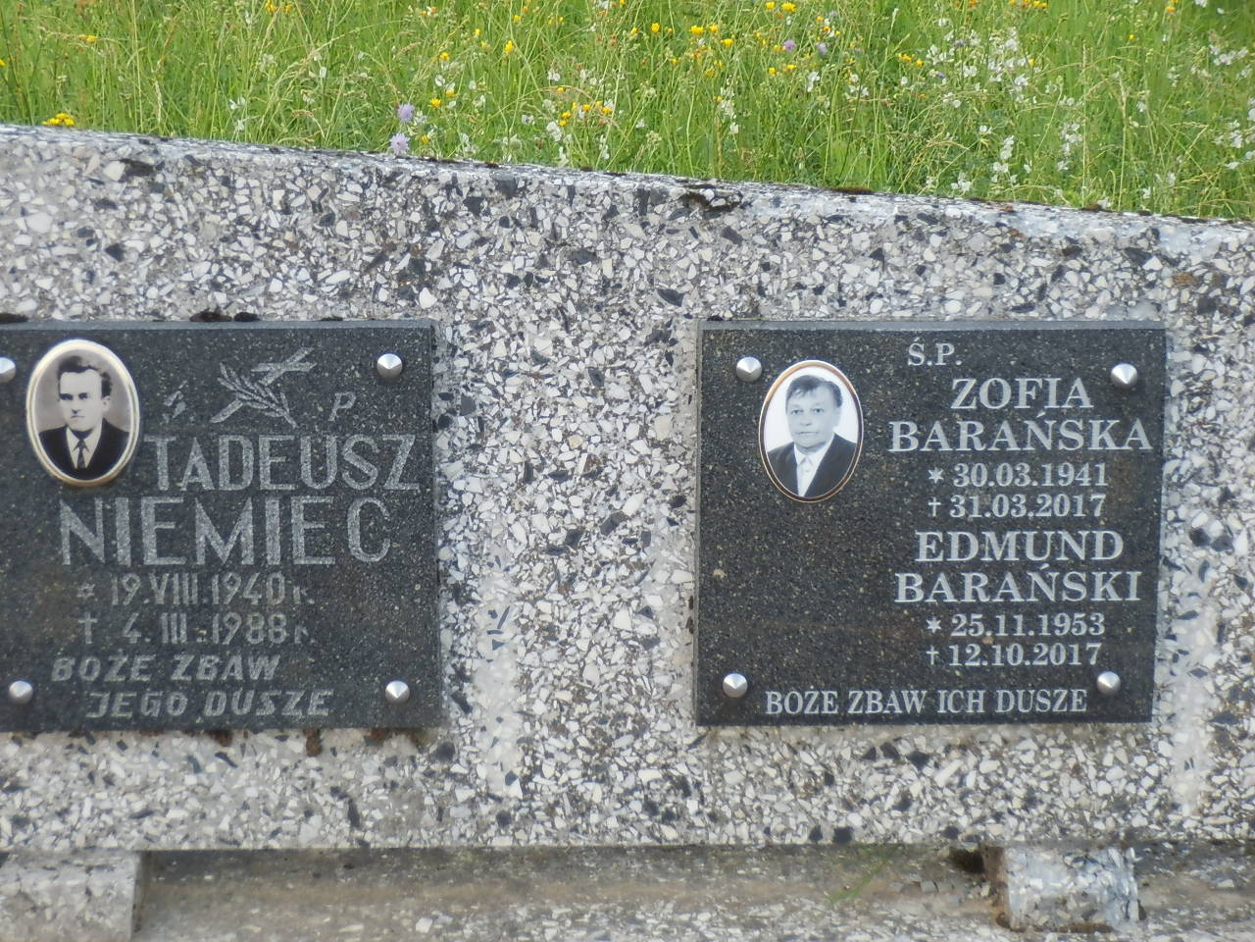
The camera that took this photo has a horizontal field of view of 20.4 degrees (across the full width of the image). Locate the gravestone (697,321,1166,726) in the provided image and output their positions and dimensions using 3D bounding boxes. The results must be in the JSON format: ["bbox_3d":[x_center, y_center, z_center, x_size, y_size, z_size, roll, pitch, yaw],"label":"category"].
[{"bbox_3d":[0.200,0.036,2.322,0.306,0.268,0.029,0,12,-3],"label":"gravestone"}]

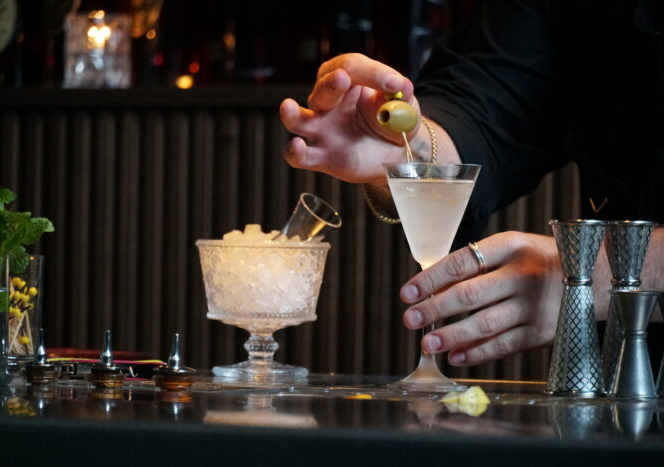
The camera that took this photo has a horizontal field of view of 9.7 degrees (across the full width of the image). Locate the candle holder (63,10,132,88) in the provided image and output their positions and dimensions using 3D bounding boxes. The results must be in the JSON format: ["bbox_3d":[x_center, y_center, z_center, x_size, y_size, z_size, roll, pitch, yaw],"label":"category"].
[{"bbox_3d":[-0.258,-0.201,4.320,0.074,0.088,0.074,1,0,0],"label":"candle holder"}]

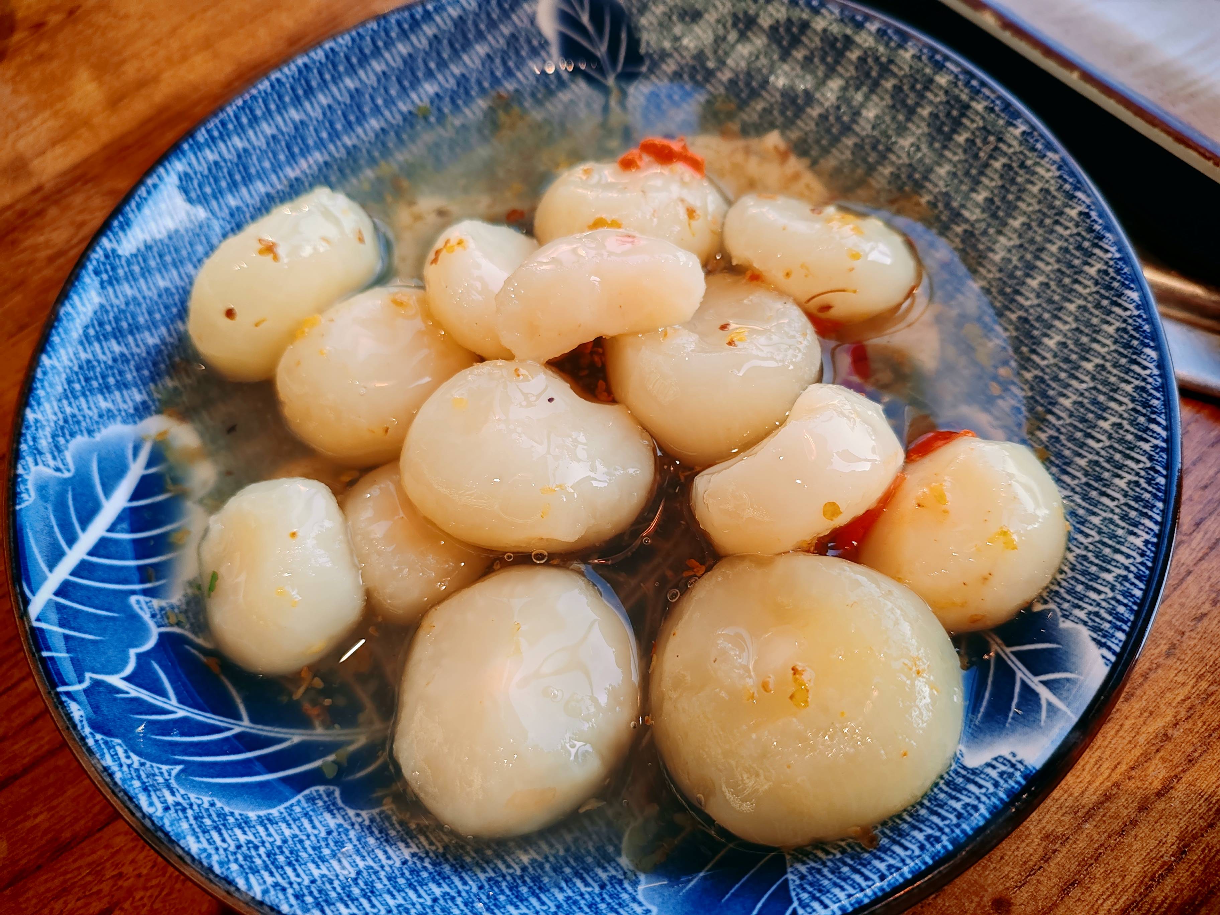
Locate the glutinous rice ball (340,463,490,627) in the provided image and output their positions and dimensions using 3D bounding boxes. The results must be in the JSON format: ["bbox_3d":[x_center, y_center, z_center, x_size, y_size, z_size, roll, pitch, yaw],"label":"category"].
[{"bbox_3d":[-0.031,0.014,0.156,0.026,0.021,0.029,-25,62,-7],"label":"glutinous rice ball"}]

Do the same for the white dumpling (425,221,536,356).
[{"bbox_3d":[-0.022,-0.030,0.170,0.021,0.017,0.030,-28,63,-9],"label":"white dumpling"}]

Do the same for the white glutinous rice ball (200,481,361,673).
[{"bbox_3d":[-0.053,0.019,0.153,0.025,0.022,0.033,-6,62,3],"label":"white glutinous rice ball"}]

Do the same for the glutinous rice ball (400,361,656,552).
[{"bbox_3d":[-0.013,0.000,0.149,0.042,0.027,0.029,11,64,12],"label":"glutinous rice ball"}]

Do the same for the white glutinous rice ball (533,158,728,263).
[{"bbox_3d":[0.004,-0.045,0.176,0.036,0.020,0.021,2,63,7],"label":"white glutinous rice ball"}]

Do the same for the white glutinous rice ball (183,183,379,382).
[{"bbox_3d":[-0.059,-0.031,0.172,0.022,0.022,0.043,31,69,20],"label":"white glutinous rice ball"}]

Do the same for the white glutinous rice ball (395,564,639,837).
[{"bbox_3d":[-0.013,0.035,0.138,0.035,0.029,0.039,17,65,15],"label":"white glutinous rice ball"}]

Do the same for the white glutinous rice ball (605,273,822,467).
[{"bbox_3d":[0.017,-0.015,0.160,0.036,0.027,0.034,-3,62,5],"label":"white glutinous rice ball"}]

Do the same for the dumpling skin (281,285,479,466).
[{"bbox_3d":[-0.041,-0.014,0.165,0.035,0.026,0.033,-3,62,5],"label":"dumpling skin"}]

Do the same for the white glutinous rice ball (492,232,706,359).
[{"bbox_3d":[-0.002,-0.027,0.155,0.036,0.019,0.018,-18,62,-3],"label":"white glutinous rice ball"}]

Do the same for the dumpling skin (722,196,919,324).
[{"bbox_3d":[0.037,-0.035,0.169,0.037,0.019,0.018,28,69,19],"label":"dumpling skin"}]

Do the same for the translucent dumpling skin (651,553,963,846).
[{"bbox_3d":[0.027,0.034,0.132,0.043,0.032,0.039,-18,62,-3],"label":"translucent dumpling skin"}]

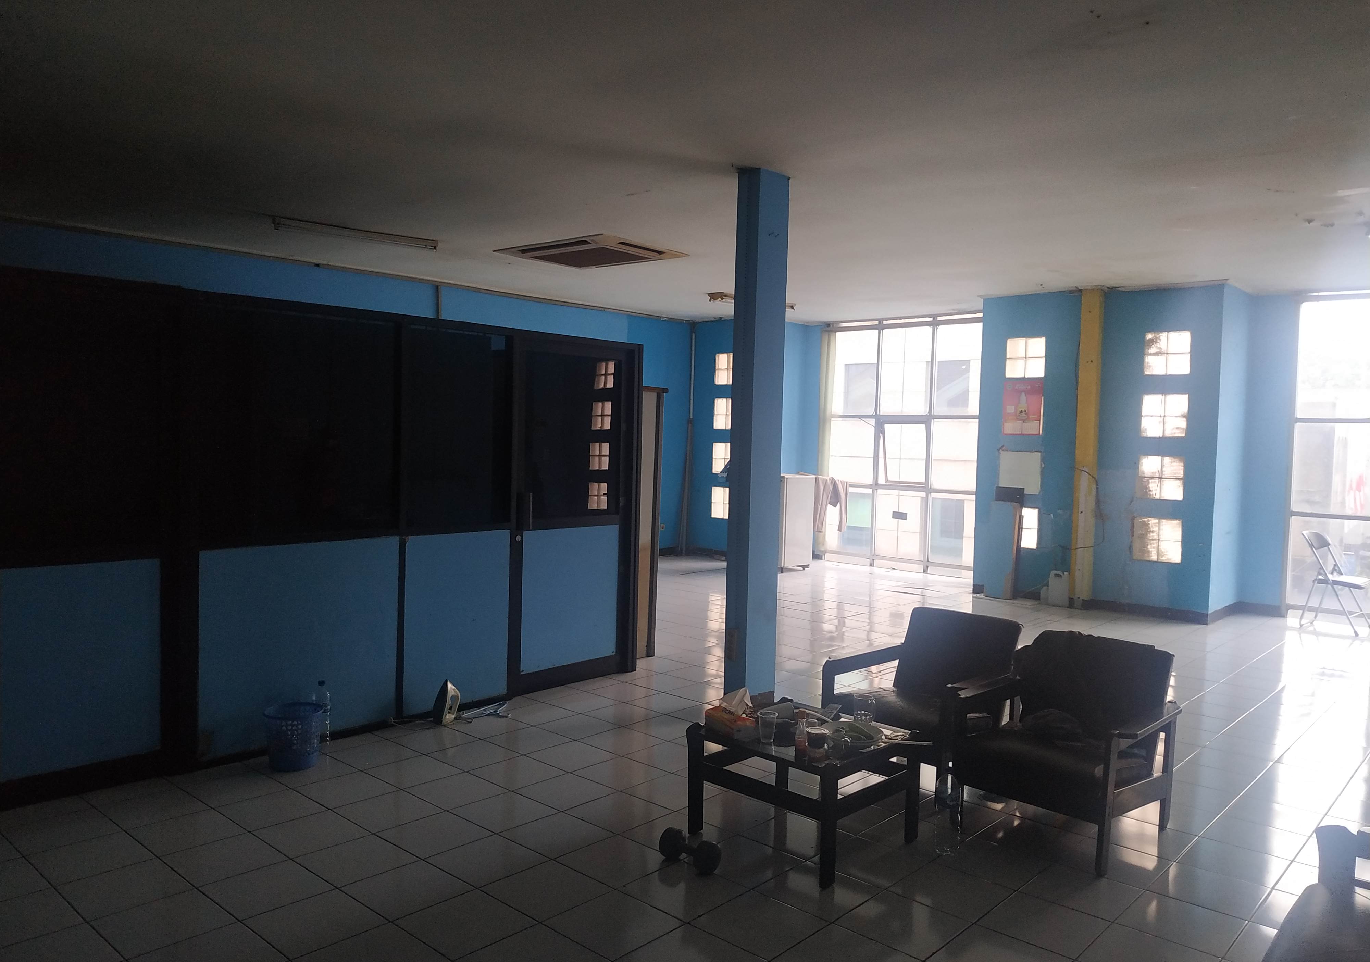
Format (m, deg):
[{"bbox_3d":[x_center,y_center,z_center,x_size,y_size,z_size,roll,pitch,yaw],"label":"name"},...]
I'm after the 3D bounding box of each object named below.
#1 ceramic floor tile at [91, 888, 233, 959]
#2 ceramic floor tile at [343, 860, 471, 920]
[{"bbox_3d":[-1.475,1.247,2.669,0.297,0.010,0.297,3,2,42],"label":"ceramic floor tile"},{"bbox_3d":[-0.852,1.257,2.919,0.297,0.010,0.297,3,2,42],"label":"ceramic floor tile"}]

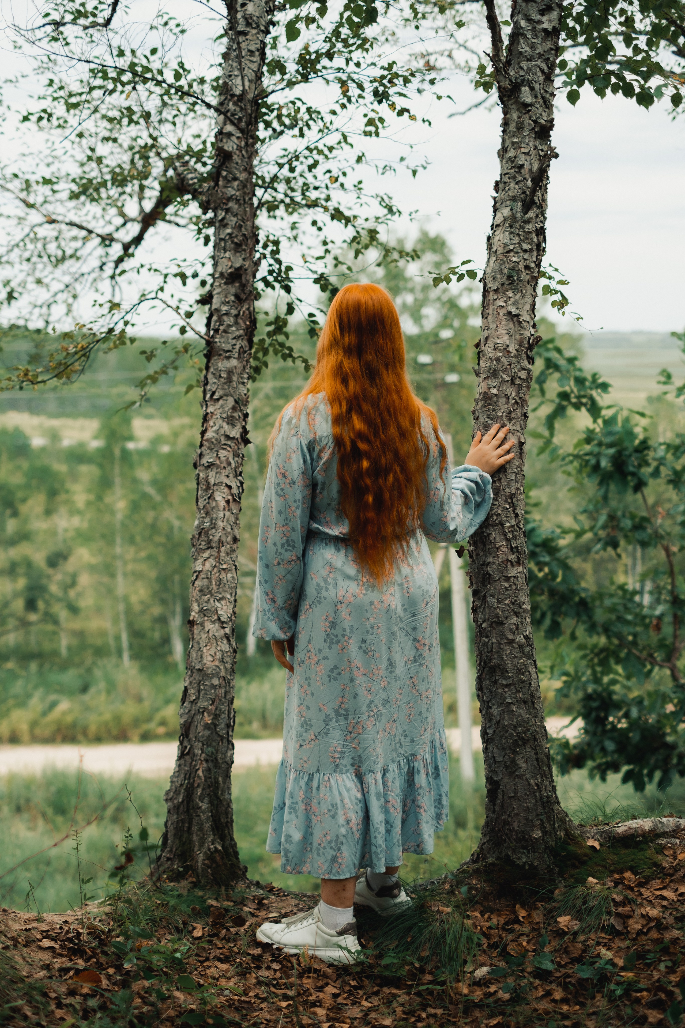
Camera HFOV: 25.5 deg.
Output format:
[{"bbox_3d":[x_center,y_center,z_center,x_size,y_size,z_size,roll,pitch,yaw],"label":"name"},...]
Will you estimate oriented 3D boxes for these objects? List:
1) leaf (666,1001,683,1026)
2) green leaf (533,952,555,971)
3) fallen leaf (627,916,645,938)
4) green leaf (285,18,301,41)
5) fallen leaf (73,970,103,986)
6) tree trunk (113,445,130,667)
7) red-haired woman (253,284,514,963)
[{"bbox_3d":[0.737,1.111,3.363,0.036,0.052,0.025,0,7,0],"label":"leaf"},{"bbox_3d":[0.490,1.089,3.683,0.055,0.032,0.042,0,7,0],"label":"green leaf"},{"bbox_3d":[0.752,1.060,3.882,0.045,0.048,0.035,0,7,0],"label":"fallen leaf"},{"bbox_3d":[-0.121,-1.180,3.688,0.040,0.056,0.020,0,7,0],"label":"green leaf"},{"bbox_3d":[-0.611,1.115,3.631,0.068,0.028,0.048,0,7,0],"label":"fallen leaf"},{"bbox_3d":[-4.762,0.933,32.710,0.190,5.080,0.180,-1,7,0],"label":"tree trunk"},{"bbox_3d":[0.105,0.264,3.877,0.690,1.682,0.500,-2,7,-20],"label":"red-haired woman"}]

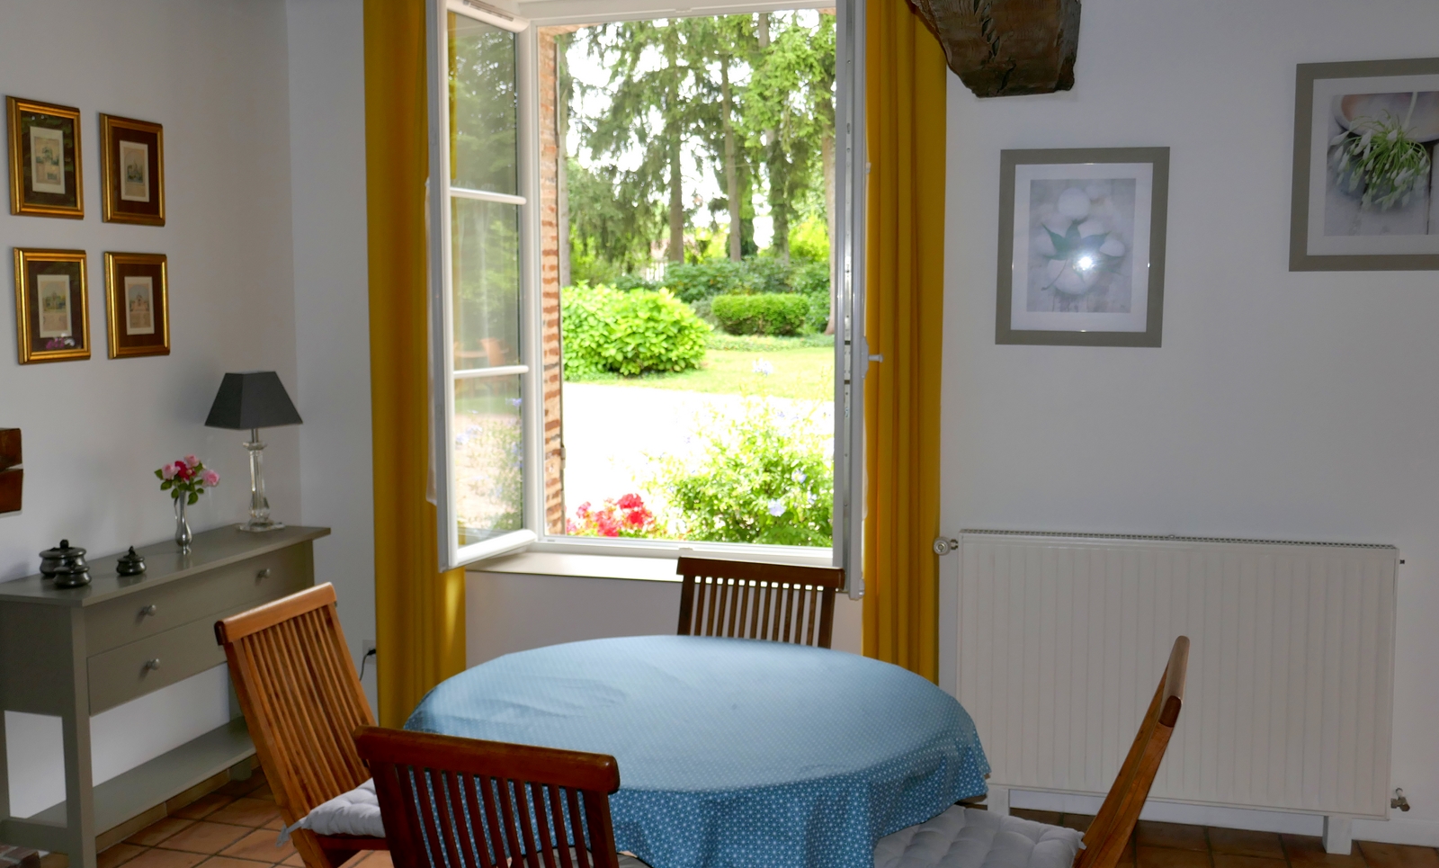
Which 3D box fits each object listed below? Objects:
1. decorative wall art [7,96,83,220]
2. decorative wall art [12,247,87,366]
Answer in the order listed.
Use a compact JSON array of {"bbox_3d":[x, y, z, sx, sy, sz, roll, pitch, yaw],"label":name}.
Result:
[{"bbox_3d":[-1.838,-0.747,3.606,0.023,0.309,0.237,1,5,16],"label":"decorative wall art"},{"bbox_3d":[-1.836,-0.353,3.641,0.023,0.309,0.237,1,5,16],"label":"decorative wall art"}]

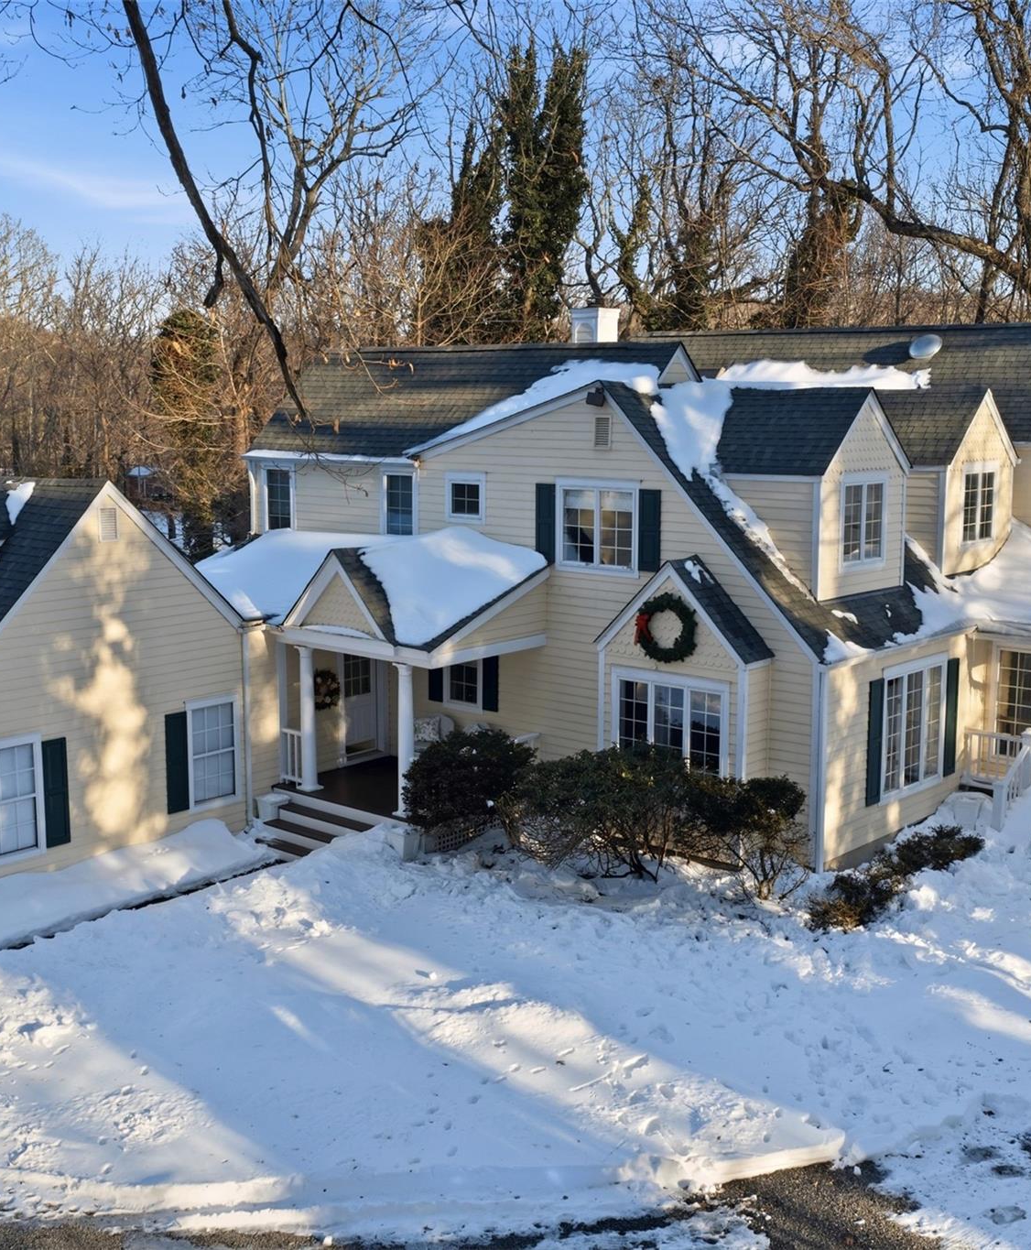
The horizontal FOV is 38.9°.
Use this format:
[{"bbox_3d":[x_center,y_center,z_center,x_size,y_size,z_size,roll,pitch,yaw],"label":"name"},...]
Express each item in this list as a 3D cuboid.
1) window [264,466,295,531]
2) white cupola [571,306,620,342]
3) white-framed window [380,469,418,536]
[{"bbox_3d":[-4.413,-2.279,27.284,0.810,1.290,0.120,7,11,39],"label":"window"},{"bbox_3d":[1.582,-5.872,29.016,0.720,0.820,0.720,8,12,40],"label":"white cupola"},{"bbox_3d":[-1.909,-1.895,23.853,0.820,1.300,0.100,7,11,39],"label":"white-framed window"}]

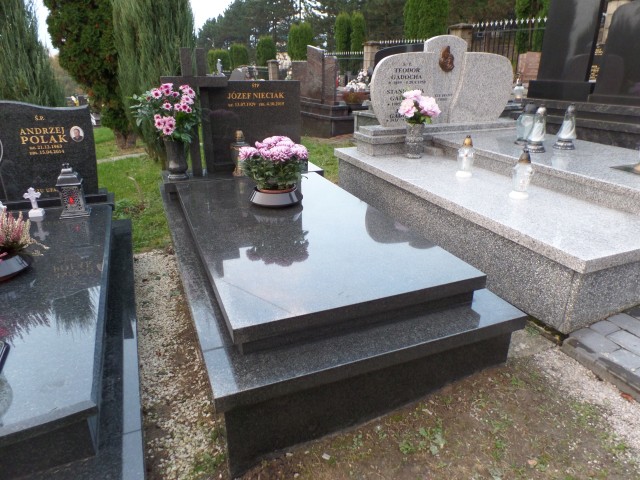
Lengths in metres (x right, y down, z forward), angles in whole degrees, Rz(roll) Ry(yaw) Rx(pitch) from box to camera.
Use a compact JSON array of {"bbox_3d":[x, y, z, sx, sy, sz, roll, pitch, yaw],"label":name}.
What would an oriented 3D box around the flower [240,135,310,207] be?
[{"bbox_3d":[-0.241,-0.368,2.264,0.385,0.341,0.363,1,23,0],"label":"flower"}]

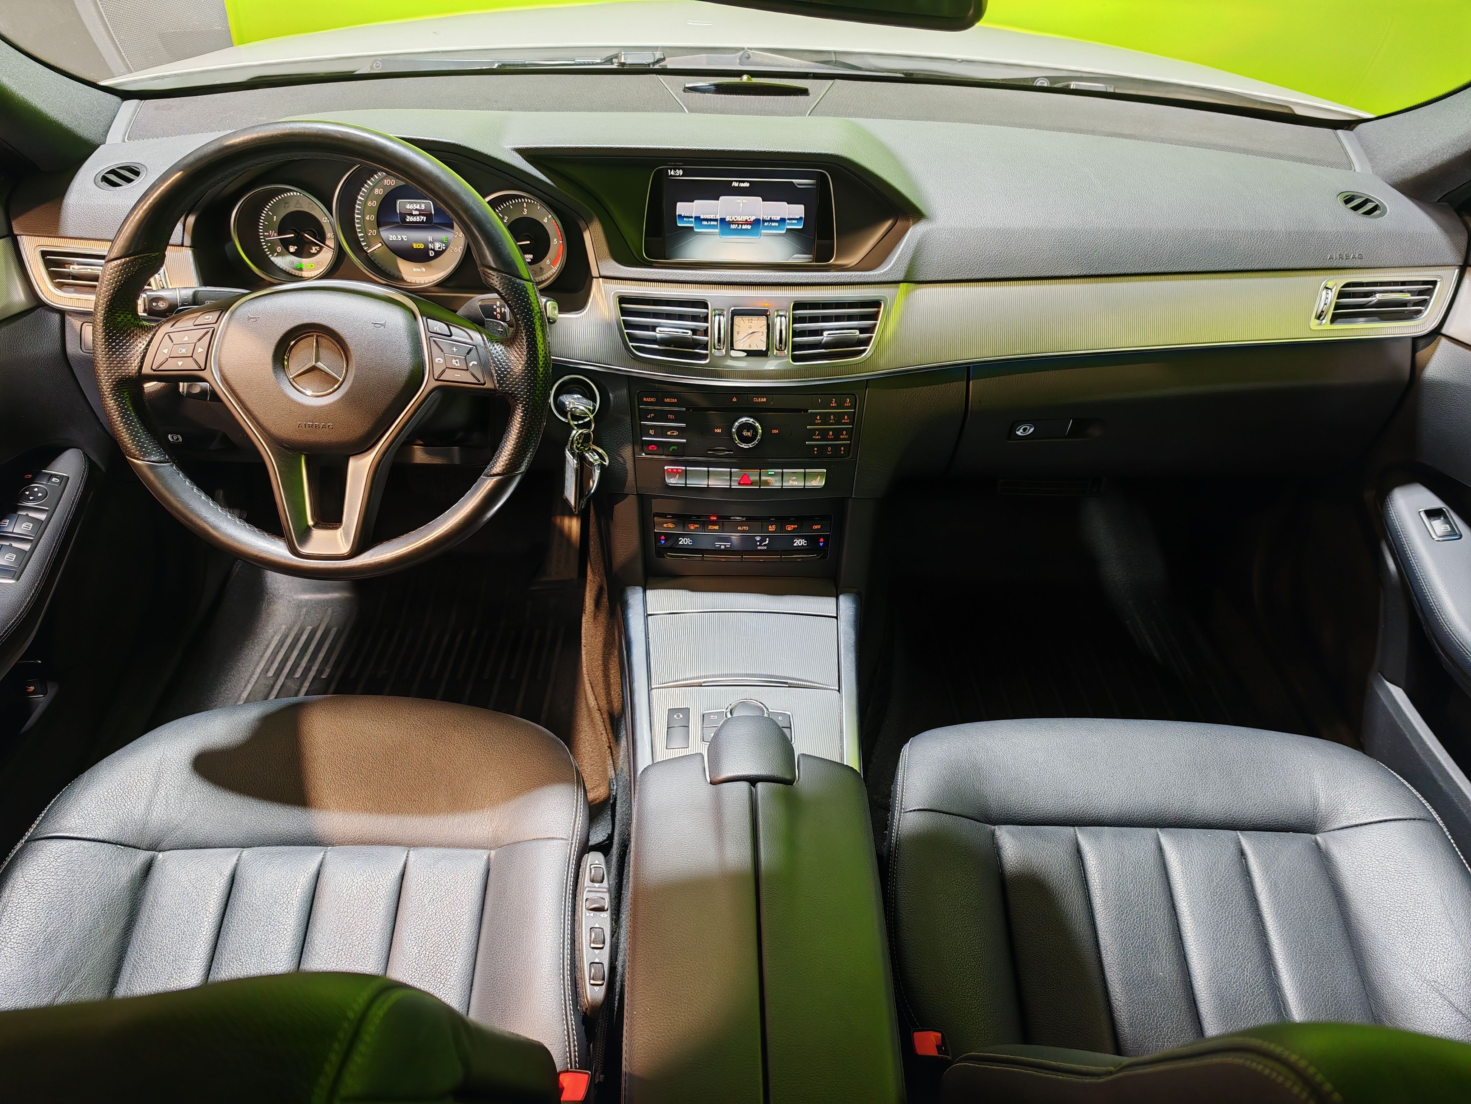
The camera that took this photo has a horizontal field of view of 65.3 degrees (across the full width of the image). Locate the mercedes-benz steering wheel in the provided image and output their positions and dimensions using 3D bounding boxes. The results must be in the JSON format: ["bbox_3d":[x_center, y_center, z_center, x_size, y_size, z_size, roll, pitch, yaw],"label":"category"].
[{"bbox_3d":[-0.343,-0.164,0.976,0.376,0.376,0.100,2,12,-2],"label":"mercedes-benz steering wheel"}]

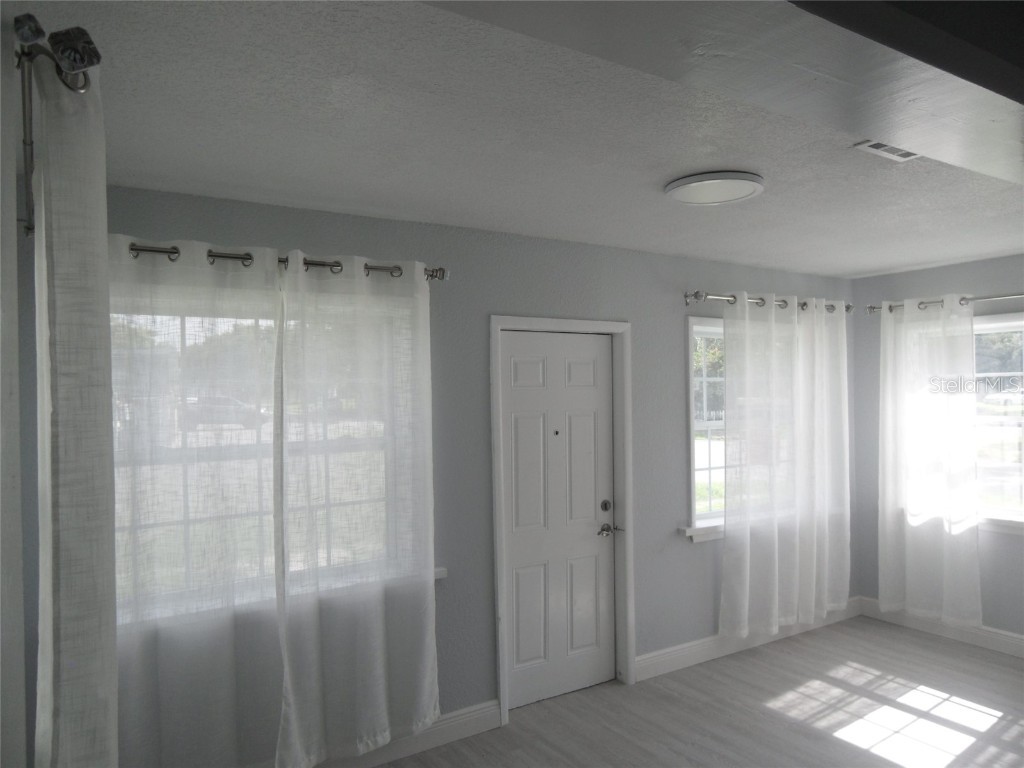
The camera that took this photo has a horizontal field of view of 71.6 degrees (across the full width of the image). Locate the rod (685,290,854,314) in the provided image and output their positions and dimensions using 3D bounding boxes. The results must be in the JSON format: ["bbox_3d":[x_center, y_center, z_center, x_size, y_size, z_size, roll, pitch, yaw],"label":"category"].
[{"bbox_3d":[1.744,-0.528,4.696,1.696,0.070,0.120,0,-1,-33],"label":"rod"}]

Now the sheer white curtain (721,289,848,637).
[{"bbox_3d":[1.834,0.508,4.698,1.342,2.165,0.120,0,-1,-33],"label":"sheer white curtain"}]

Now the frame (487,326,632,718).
[{"bbox_3d":[0.282,0.688,3.865,0.921,2.072,0.140,0,-1,-33],"label":"frame"}]

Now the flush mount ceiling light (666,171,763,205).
[{"bbox_3d":[0.796,-0.768,2.811,0.377,0.029,0.377,-1,-1,0],"label":"flush mount ceiling light"}]

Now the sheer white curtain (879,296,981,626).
[{"bbox_3d":[2.776,0.501,4.776,0.120,2.175,0.635,0,-1,-33],"label":"sheer white curtain"}]

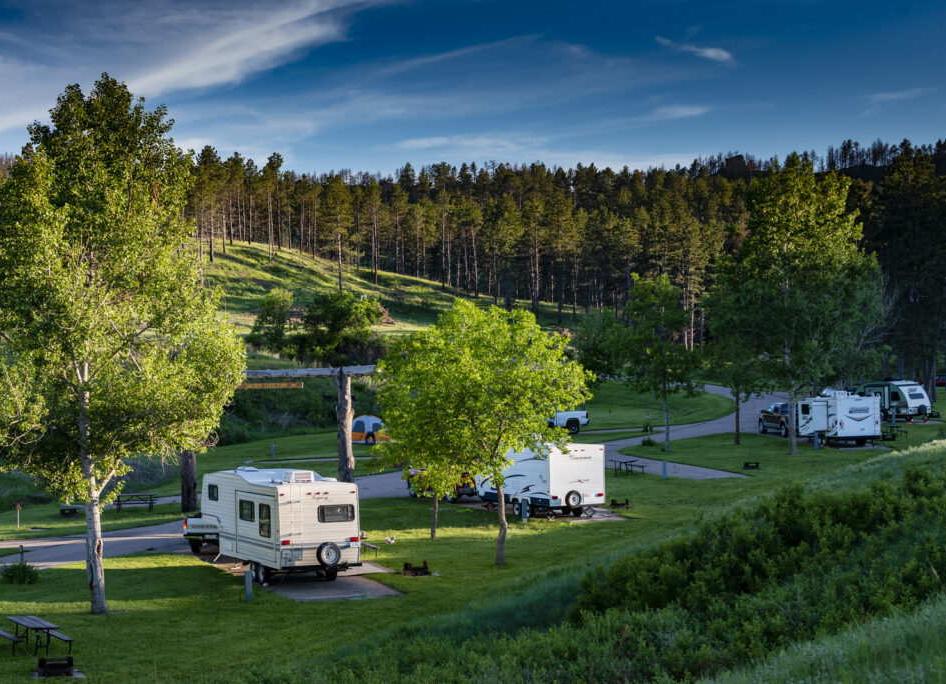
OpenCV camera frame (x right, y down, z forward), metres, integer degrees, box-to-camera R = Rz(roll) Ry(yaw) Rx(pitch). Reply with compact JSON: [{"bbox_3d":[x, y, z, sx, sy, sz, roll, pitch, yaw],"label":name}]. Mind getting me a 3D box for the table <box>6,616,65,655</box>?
[{"bbox_3d":[-10.625,7.077,48.130,1.450,0.760,2.400,2,-2,-25],"label":"table"}]

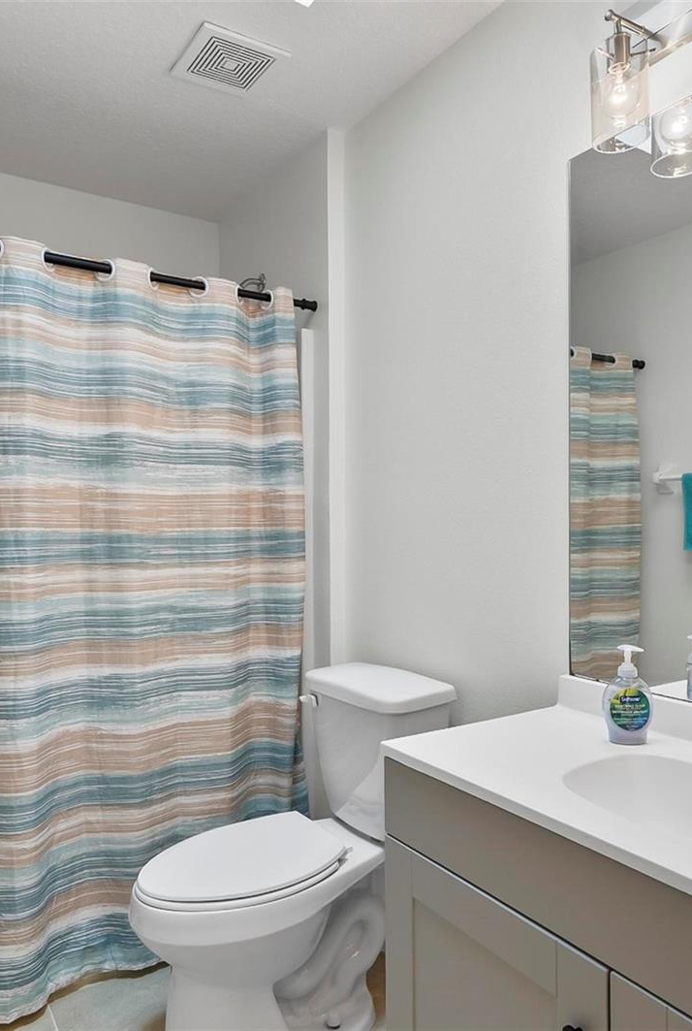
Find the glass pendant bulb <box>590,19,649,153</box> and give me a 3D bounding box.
[{"bbox_3d":[0.504,-0.800,1.265,0.098,0.214,0.098,0,0,-33],"label":"glass pendant bulb"}]

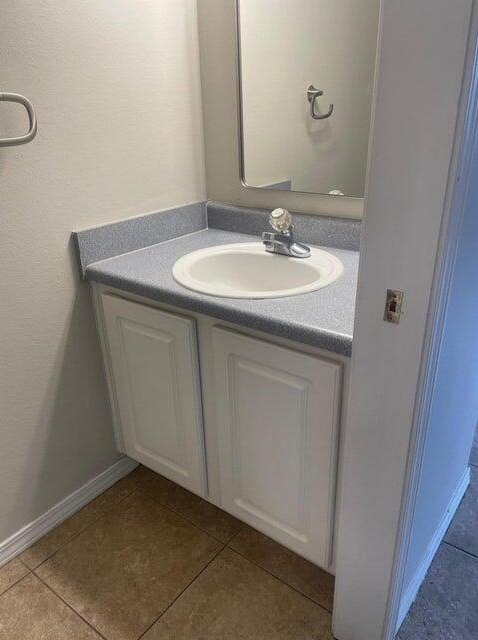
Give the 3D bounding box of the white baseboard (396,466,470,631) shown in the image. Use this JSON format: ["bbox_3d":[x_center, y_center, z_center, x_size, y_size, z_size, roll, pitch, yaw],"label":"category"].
[{"bbox_3d":[0.578,0.628,1.397,0.014,0.081,0.644,16,29,35],"label":"white baseboard"}]

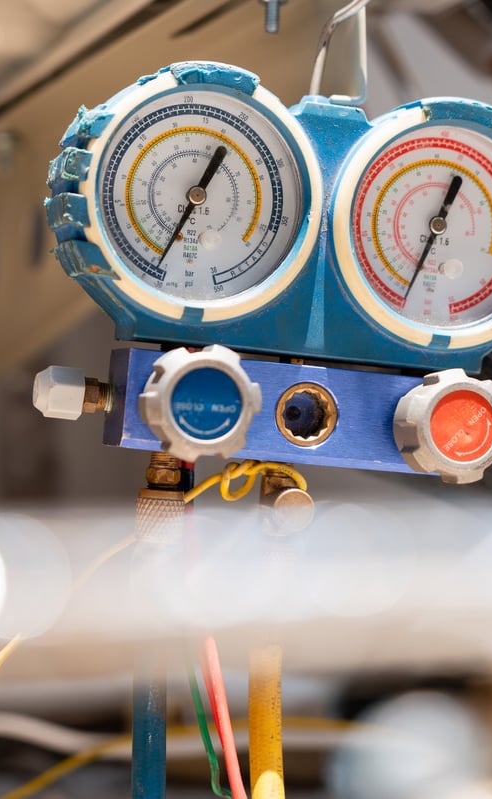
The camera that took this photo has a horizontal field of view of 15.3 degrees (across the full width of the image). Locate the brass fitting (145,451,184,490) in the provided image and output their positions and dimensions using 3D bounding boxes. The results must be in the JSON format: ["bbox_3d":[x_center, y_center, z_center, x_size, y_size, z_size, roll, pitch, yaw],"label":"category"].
[{"bbox_3d":[-0.029,0.025,0.649,0.013,0.013,0.013,6,2,-15],"label":"brass fitting"}]

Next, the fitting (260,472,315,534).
[{"bbox_3d":[0.014,0.036,0.658,0.017,0.025,0.025,6,2,-15],"label":"fitting"}]

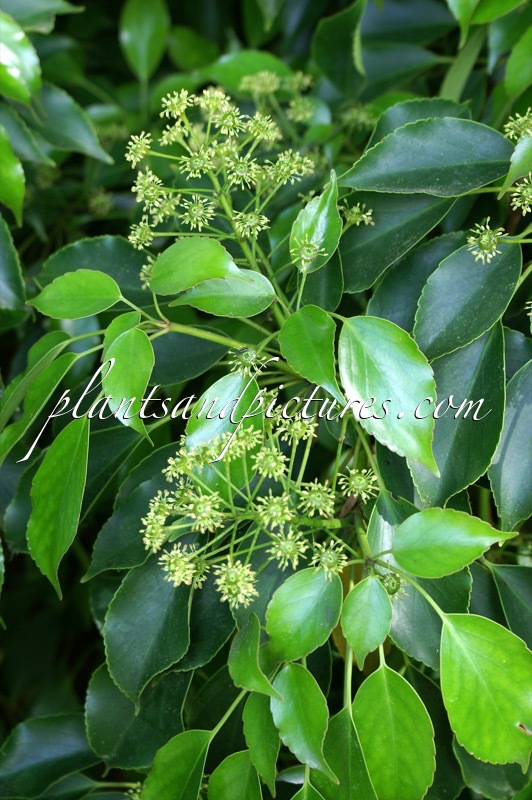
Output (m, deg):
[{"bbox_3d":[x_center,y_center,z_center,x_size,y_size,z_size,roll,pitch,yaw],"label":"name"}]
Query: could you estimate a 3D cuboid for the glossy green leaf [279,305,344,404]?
[{"bbox_3d":[0.021,-0.021,0.750,0.029,0.051,0.014,-19,-21,-1],"label":"glossy green leaf"}]

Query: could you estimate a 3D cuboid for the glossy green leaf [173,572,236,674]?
[{"bbox_3d":[-0.035,0.108,0.845,0.040,0.072,0.013,25,-17,5],"label":"glossy green leaf"}]

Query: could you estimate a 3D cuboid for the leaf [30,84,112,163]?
[{"bbox_3d":[-0.113,-0.158,0.950,0.072,0.012,0.036,39,63,15],"label":"leaf"}]

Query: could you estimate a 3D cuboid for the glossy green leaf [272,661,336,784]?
[{"bbox_3d":[0.019,0.160,0.820,0.029,0.058,0.014,-22,-12,6],"label":"glossy green leaf"}]

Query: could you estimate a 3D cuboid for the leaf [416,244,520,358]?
[{"bbox_3d":[0.104,-0.051,0.860,0.044,0.079,0.012,38,-8,18],"label":"leaf"}]

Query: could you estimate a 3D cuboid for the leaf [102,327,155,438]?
[{"bbox_3d":[-0.062,-0.008,0.750,0.024,0.014,0.055,-11,65,1],"label":"leaf"}]

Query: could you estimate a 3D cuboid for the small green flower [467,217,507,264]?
[{"bbox_3d":[0.112,-0.081,0.845,0.021,0.021,0.015,-7,-22,16],"label":"small green flower"}]

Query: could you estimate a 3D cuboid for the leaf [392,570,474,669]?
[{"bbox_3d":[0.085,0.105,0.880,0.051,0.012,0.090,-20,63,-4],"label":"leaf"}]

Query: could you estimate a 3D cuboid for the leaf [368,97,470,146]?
[{"bbox_3d":[0.082,-0.144,0.880,0.063,0.014,0.037,-16,61,-9],"label":"leaf"}]

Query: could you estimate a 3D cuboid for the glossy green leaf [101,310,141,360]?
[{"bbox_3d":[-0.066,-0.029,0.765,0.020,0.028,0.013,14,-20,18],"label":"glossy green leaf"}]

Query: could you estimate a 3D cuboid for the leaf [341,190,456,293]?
[{"bbox_3d":[0.066,-0.090,0.890,0.085,0.013,0.046,-27,62,-12],"label":"leaf"}]

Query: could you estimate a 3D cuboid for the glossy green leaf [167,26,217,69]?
[{"bbox_3d":[-0.044,-0.211,1.000,0.036,0.012,0.025,39,72,16],"label":"glossy green leaf"}]

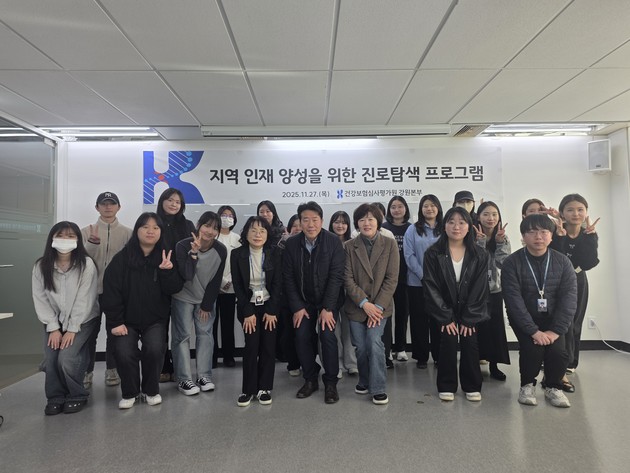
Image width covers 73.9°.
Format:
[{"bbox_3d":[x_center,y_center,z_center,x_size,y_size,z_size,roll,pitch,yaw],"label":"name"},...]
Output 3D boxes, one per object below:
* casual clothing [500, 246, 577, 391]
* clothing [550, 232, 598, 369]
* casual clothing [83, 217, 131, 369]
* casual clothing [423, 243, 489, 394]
[{"bbox_3d":[1.726,0.621,3.220,0.560,1.090,0.520,-2,-3,17],"label":"casual clothing"},{"bbox_3d":[2.142,0.553,3.470,0.400,1.180,0.370,-2,-3,22],"label":"clothing"},{"bbox_3d":[-1.848,0.519,3.730,0.500,1.410,0.340,0,-3,-21],"label":"casual clothing"},{"bbox_3d":[1.097,0.621,3.270,0.510,1.170,0.500,-1,-3,11],"label":"casual clothing"}]

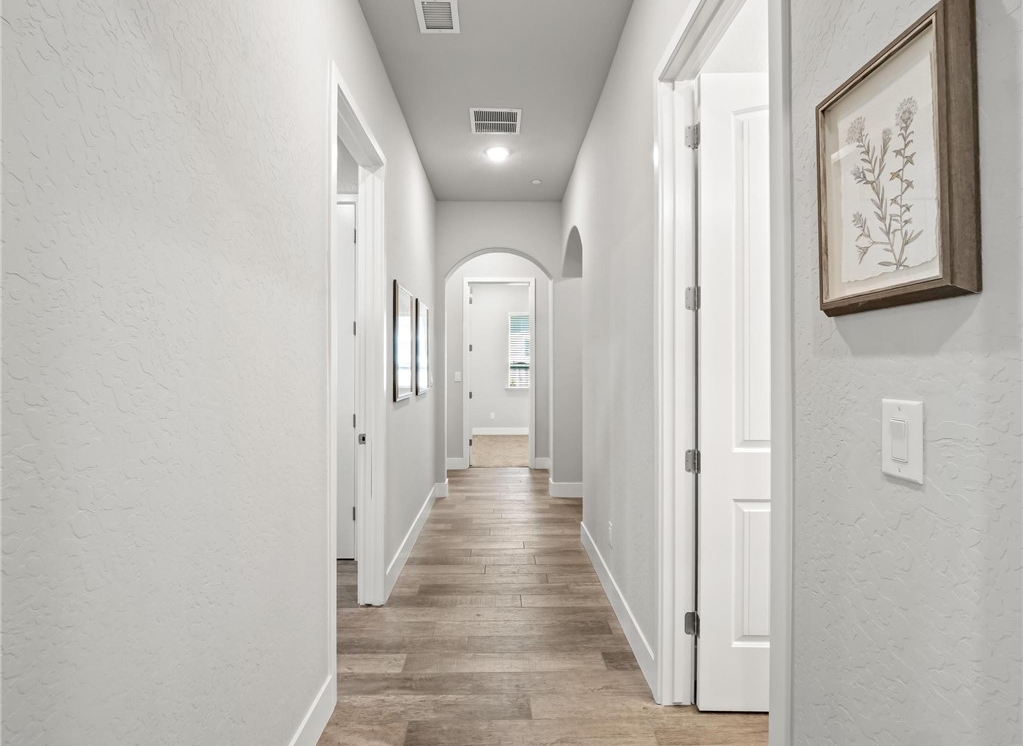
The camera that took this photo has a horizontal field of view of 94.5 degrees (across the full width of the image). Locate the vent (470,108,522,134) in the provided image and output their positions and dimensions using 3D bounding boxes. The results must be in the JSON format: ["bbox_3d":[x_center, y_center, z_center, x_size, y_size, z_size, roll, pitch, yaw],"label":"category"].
[{"bbox_3d":[-0.106,-1.752,3.303,0.348,0.020,0.345,0,0,-1],"label":"vent"}]

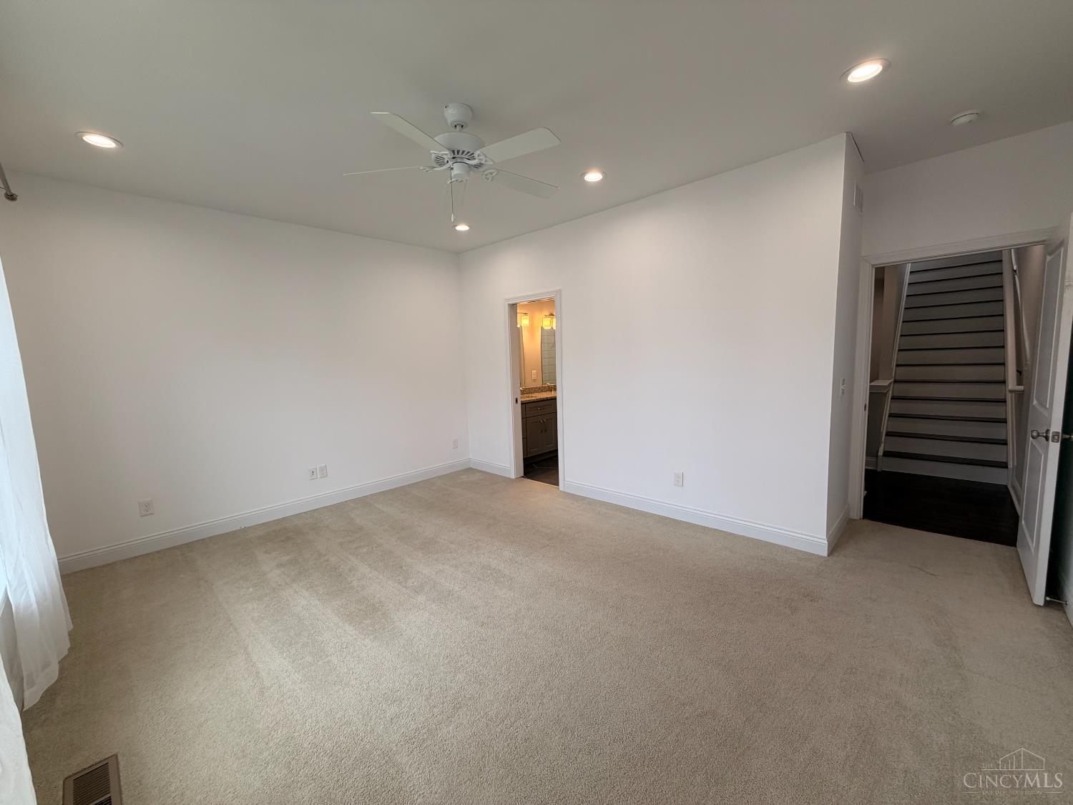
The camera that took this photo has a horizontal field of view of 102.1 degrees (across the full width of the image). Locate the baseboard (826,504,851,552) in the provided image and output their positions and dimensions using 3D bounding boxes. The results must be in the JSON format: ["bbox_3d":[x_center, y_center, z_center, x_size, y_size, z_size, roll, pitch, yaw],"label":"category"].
[{"bbox_3d":[2.300,0.953,3.297,0.020,0.118,0.880,4,9,44],"label":"baseboard"}]

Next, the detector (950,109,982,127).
[{"bbox_3d":[2.499,-1.651,2.534,0.132,0.038,0.132,4,9,44],"label":"detector"}]

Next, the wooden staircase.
[{"bbox_3d":[5.335,-0.758,5.613,0.995,2.800,3.200,4,9,44],"label":"wooden staircase"}]

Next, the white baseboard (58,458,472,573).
[{"bbox_3d":[-2.197,0.992,4.380,0.020,0.118,3.802,4,9,44],"label":"white baseboard"}]

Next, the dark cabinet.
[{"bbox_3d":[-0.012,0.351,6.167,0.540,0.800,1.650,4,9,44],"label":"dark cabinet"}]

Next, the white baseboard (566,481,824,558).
[{"bbox_3d":[1.160,0.938,3.793,2.354,0.118,0.020,4,9,44],"label":"white baseboard"}]

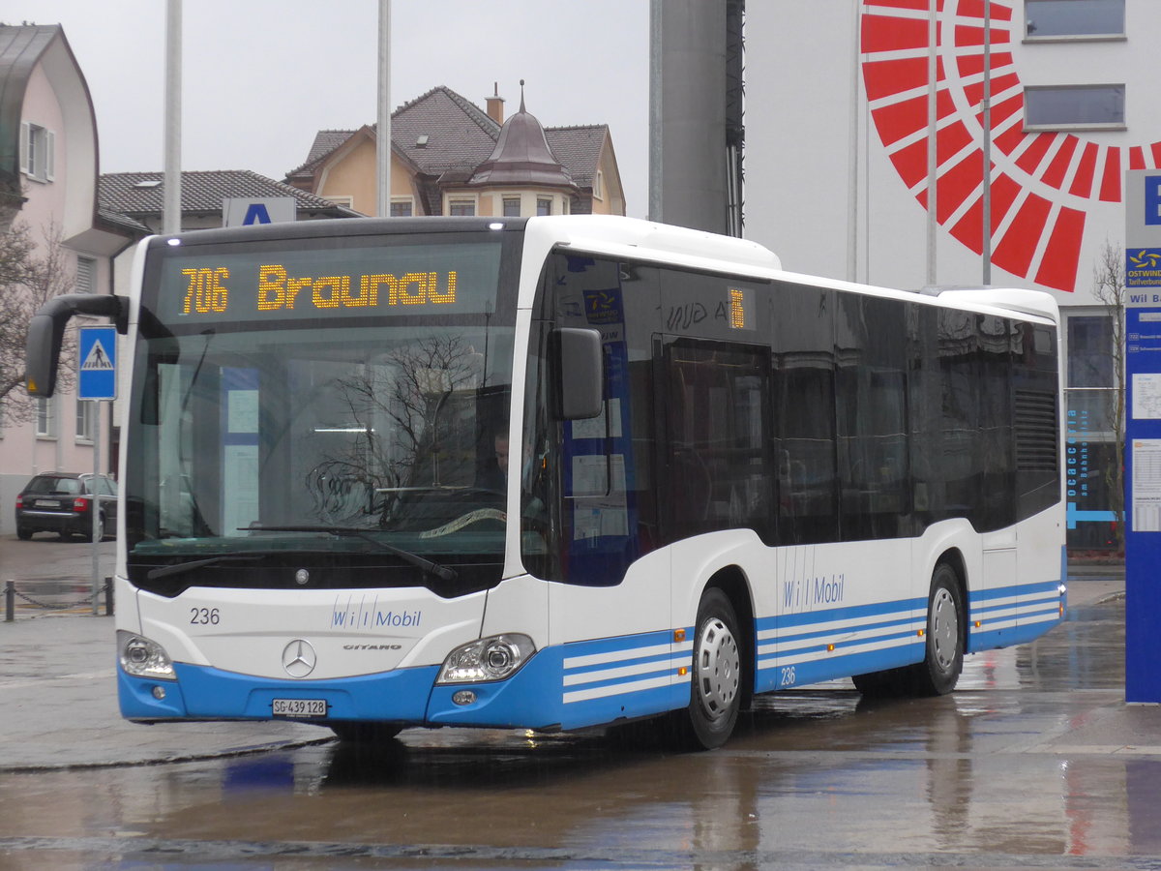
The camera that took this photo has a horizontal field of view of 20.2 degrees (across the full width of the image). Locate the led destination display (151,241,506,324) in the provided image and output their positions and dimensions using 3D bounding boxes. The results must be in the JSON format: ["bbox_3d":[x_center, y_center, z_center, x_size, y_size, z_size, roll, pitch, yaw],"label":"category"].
[{"bbox_3d":[-1.283,-0.762,16.461,1.900,0.360,0.080,-1,-12,23],"label":"led destination display"}]

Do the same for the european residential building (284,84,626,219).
[{"bbox_3d":[-5.497,-6.144,149.000,13.287,18.000,12.000,0,-1,10],"label":"european residential building"}]

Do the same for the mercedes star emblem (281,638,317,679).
[{"bbox_3d":[-1.394,1.106,16.112,0.190,0.190,0.025,-1,-4,23],"label":"mercedes star emblem"}]

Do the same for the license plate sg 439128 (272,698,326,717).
[{"bbox_3d":[-1.399,1.344,16.091,0.300,0.087,0.020,-1,-1,23],"label":"license plate sg 439128"}]

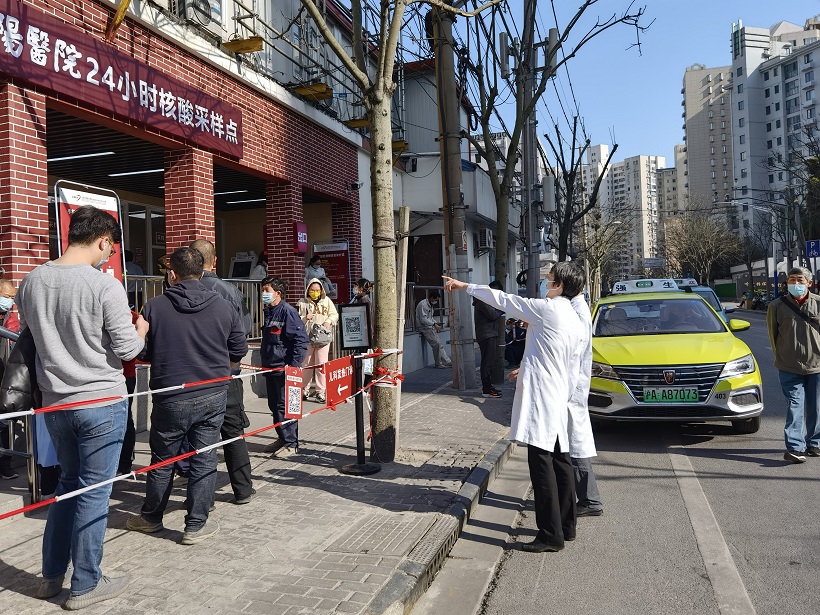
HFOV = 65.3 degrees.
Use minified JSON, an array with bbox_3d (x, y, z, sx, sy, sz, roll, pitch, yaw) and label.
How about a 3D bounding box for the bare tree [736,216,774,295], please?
[{"bbox_3d":[23.768,-3.199,44.000,2.700,6.100,2.700,-2,1,18],"label":"bare tree"}]

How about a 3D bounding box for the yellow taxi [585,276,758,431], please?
[{"bbox_3d":[3.070,0.468,8.144,1.880,1.620,4.560,-2,1,16],"label":"yellow taxi"}]

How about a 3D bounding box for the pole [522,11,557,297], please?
[{"bbox_3d":[2.943,-3.465,15.000,0.700,9.000,0.600,-1,1,18],"label":"pole"}]

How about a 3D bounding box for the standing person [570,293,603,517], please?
[{"bbox_3d":[1.106,0.558,4.380,0.360,1.670,0.500,-1,1,25],"label":"standing person"}]

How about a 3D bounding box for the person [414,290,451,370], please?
[{"bbox_3d":[0.470,0.430,12.800,0.660,1.500,0.500,-2,1,18],"label":"person"}]

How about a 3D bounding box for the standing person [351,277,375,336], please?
[{"bbox_3d":[-0.626,0.399,8.800,0.380,1.600,0.480,-2,1,-15],"label":"standing person"}]

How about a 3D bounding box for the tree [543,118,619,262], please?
[{"bbox_3d":[5.065,-2.246,19.000,2.100,6.300,2.000,-1,1,18],"label":"tree"}]

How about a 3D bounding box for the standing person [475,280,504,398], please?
[{"bbox_3d":[1.119,0.443,9.000,0.400,1.620,0.500,-2,1,6],"label":"standing person"}]

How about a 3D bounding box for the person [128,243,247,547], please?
[{"bbox_3d":[-1.310,0.471,3.750,0.630,1.690,0.460,-2,1,-19],"label":"person"}]

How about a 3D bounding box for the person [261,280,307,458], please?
[{"bbox_3d":[-1.177,0.530,6.000,0.360,1.620,0.480,-2,1,-30],"label":"person"}]

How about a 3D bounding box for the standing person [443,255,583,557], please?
[{"bbox_3d":[0.689,0.603,3.950,0.780,1.700,0.580,-1,1,41],"label":"standing person"}]

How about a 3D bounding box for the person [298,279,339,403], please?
[{"bbox_3d":[-1.258,0.442,8.700,0.530,1.660,0.380,-2,1,0],"label":"person"}]

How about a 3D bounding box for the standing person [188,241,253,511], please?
[{"bbox_3d":[-1.284,0.433,4.180,0.560,1.730,0.420,-2,1,6],"label":"standing person"}]

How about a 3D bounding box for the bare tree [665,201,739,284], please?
[{"bbox_3d":[22.788,-4.235,50.000,5.800,8.300,5.600,-1,1,18],"label":"bare tree"}]

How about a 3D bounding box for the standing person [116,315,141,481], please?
[{"bbox_3d":[-2.363,0.547,5.150,0.330,1.600,0.460,-2,1,12],"label":"standing person"}]

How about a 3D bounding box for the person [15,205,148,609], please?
[{"bbox_3d":[-1.495,0.445,2.920,0.540,1.760,0.480,-1,1,21],"label":"person"}]

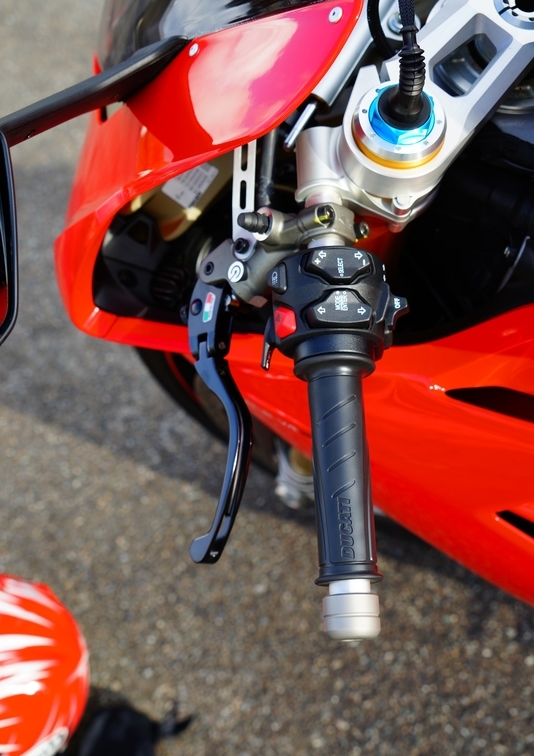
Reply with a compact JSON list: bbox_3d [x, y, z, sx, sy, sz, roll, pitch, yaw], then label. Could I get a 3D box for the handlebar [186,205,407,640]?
[{"bbox_3d":[0.014,0.016,0.621,0.140,0.085,0.272,-9,69,18],"label":"handlebar"}]

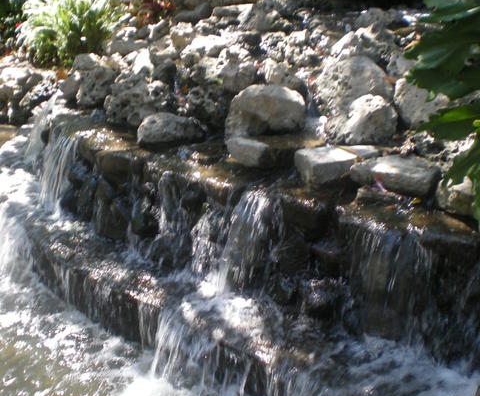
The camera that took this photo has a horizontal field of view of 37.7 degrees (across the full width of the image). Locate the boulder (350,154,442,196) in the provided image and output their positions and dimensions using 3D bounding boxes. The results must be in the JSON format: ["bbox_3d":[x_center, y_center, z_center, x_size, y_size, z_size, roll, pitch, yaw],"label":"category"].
[{"bbox_3d":[0.719,-0.104,3.250,0.390,0.150,0.250,3,19,8],"label":"boulder"}]

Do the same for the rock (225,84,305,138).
[{"bbox_3d":[0.141,-0.499,4.050,0.450,0.280,0.340,1,19,2],"label":"rock"}]

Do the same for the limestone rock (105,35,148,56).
[{"bbox_3d":[-0.961,-1.292,5.950,0.360,0.190,0.270,0,19,0],"label":"limestone rock"}]

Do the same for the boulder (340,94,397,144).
[{"bbox_3d":[0.732,-0.447,4.000,0.320,0.250,0.270,3,19,10],"label":"boulder"}]

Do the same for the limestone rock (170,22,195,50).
[{"bbox_3d":[-0.458,-1.287,5.600,0.190,0.210,0.190,0,19,0],"label":"limestone rock"}]

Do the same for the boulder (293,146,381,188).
[{"bbox_3d":[0.469,-0.160,3.450,0.390,0.150,0.250,-7,20,-19],"label":"boulder"}]

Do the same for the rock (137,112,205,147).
[{"bbox_3d":[-0.396,-0.390,4.000,0.380,0.170,0.250,2,19,6],"label":"rock"}]

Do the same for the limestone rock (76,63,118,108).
[{"bbox_3d":[-1.034,-0.817,5.100,0.310,0.290,0.280,0,19,0],"label":"limestone rock"}]

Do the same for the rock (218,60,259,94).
[{"bbox_3d":[-0.009,-0.755,4.400,0.250,0.200,0.220,0,19,0],"label":"rock"}]

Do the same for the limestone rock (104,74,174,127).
[{"bbox_3d":[-0.665,-0.652,4.650,0.450,0.310,0.340,0,19,0],"label":"limestone rock"}]

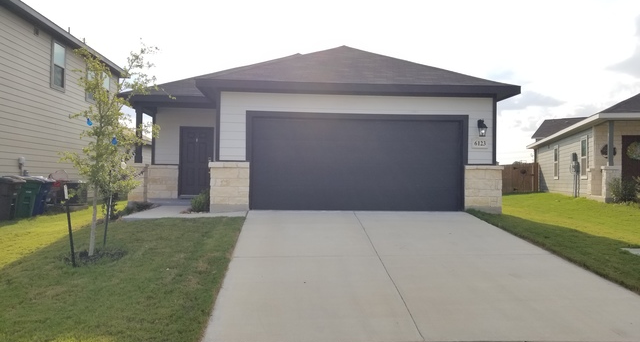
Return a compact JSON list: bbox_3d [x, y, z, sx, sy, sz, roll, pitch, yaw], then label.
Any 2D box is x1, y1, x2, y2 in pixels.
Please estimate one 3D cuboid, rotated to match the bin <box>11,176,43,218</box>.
[{"bbox_3d":[-8.189,0.732,13.261,0.810,1.100,0.680,0,-1,11],"label":"bin"}]

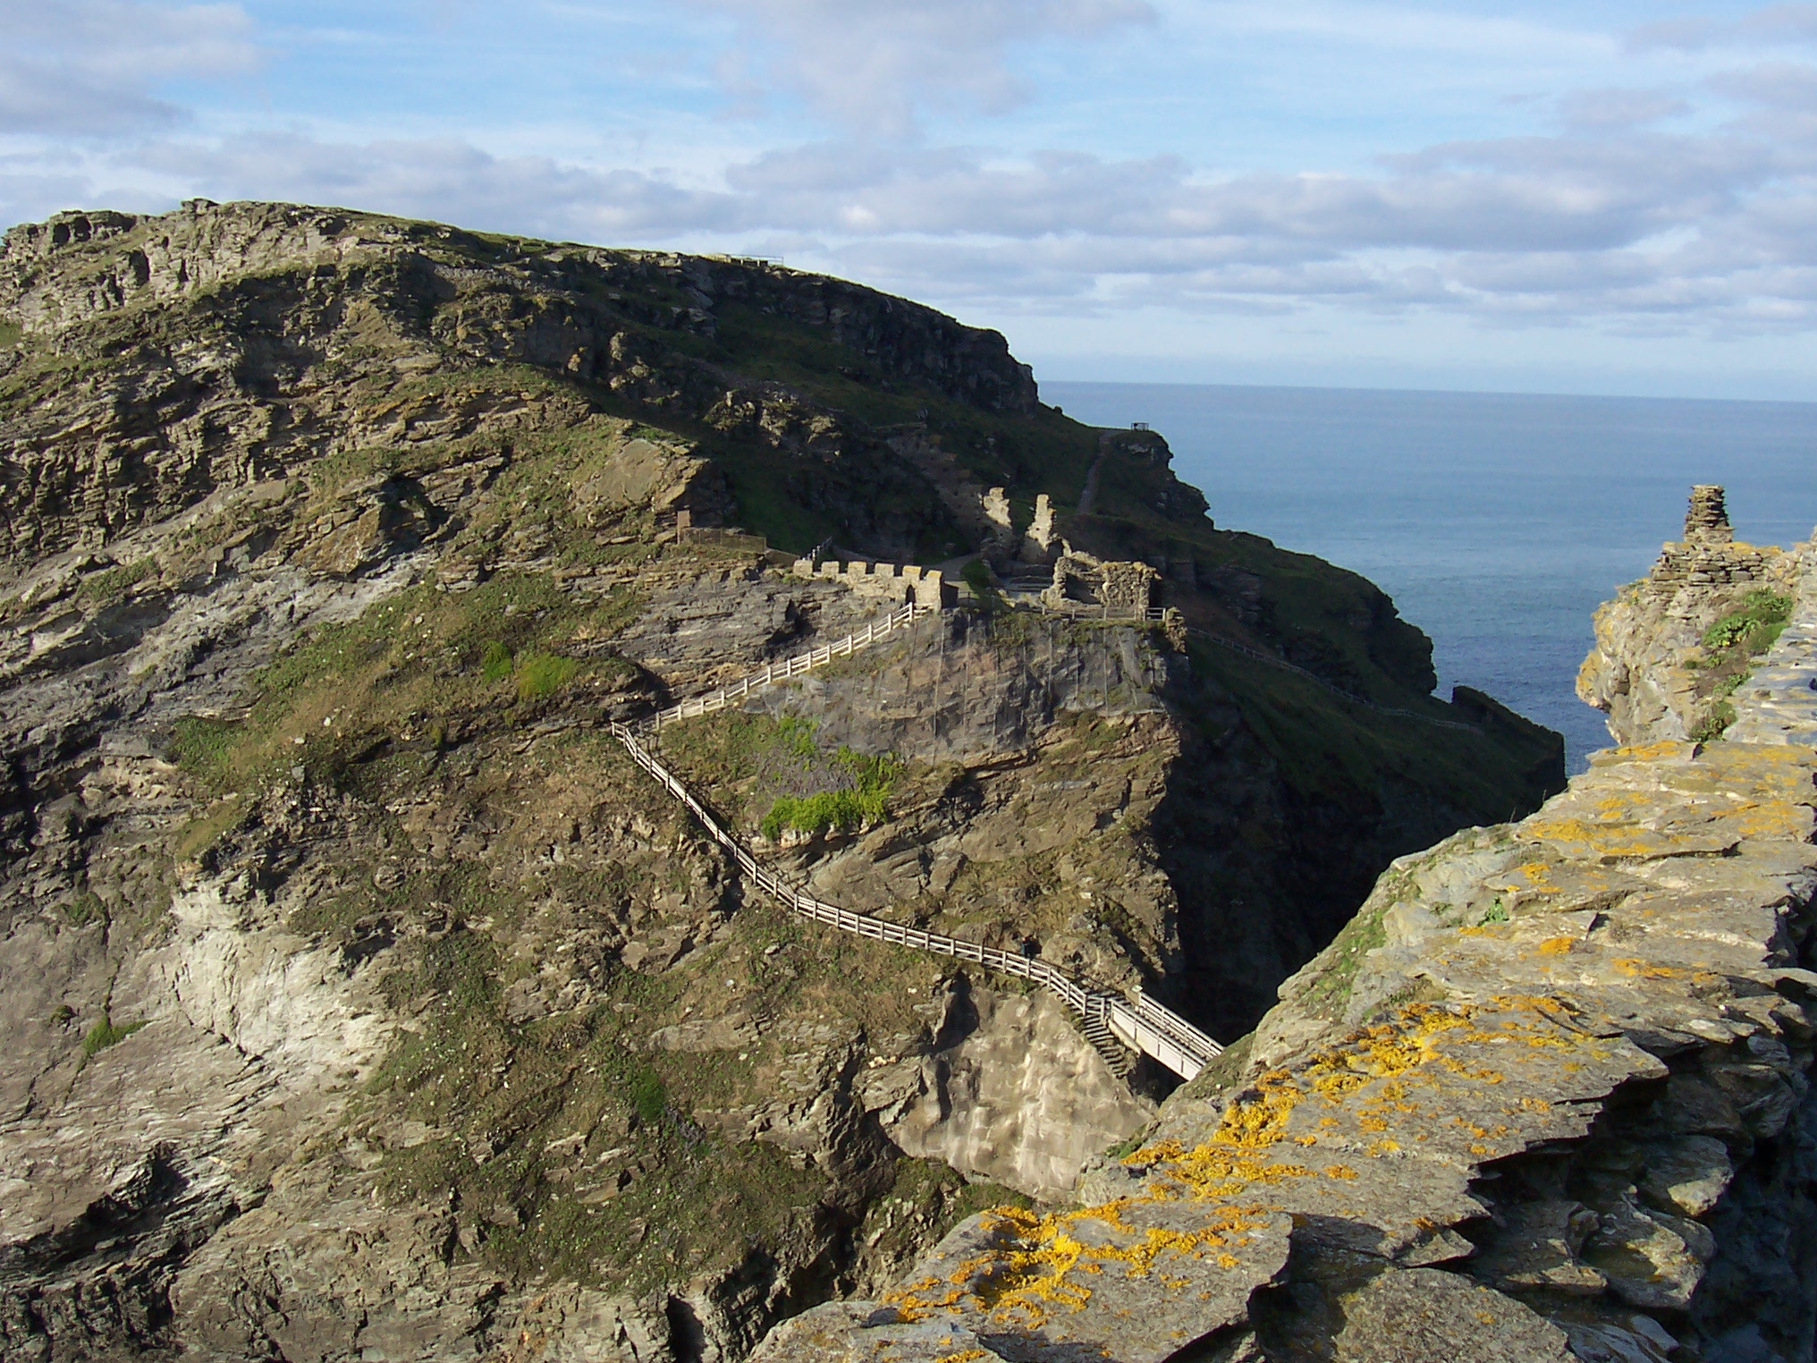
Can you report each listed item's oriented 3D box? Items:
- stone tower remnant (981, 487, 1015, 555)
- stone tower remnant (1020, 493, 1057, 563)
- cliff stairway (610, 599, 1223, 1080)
[{"bbox_3d":[6.600,-11.800,143.000,2.300,5.000,1.700,2,9,3],"label":"stone tower remnant"},{"bbox_3d":[9.500,-11.200,141.500,2.500,5.000,1.700,2,9,3],"label":"stone tower remnant"},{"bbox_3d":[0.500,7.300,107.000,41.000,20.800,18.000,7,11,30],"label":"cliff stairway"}]

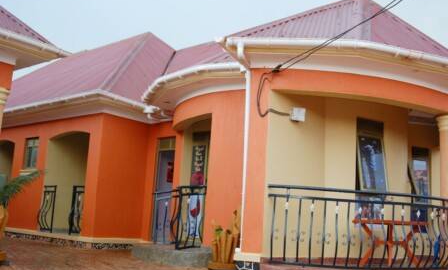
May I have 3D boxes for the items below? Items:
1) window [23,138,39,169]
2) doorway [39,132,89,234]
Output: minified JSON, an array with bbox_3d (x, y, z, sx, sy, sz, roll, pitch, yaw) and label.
[{"bbox_3d":[-4.844,0.473,13.328,0.680,0.800,0.130,-5,-12,41],"label":"window"},{"bbox_3d":[-3.642,1.131,12.170,1.780,2.320,0.260,-5,-12,41],"label":"doorway"}]

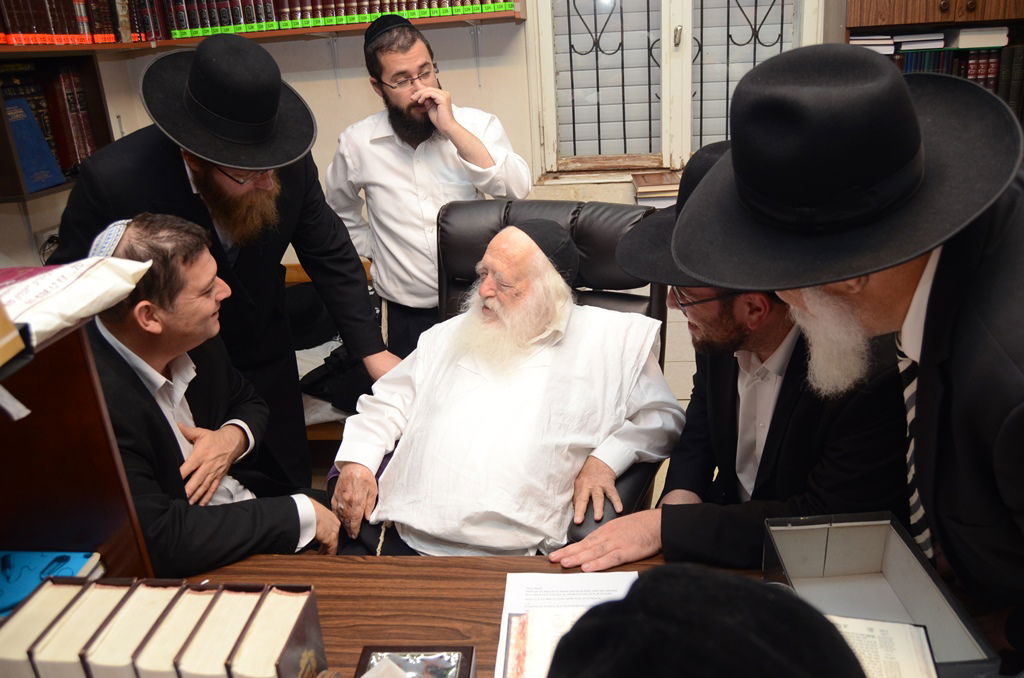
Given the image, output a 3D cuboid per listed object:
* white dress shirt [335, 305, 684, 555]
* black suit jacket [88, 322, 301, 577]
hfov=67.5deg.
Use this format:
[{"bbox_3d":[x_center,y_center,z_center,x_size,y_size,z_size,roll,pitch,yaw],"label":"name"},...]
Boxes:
[{"bbox_3d":[0.049,0.197,1.541,0.660,0.580,0.450,1,19,17],"label":"white dress shirt"},{"bbox_3d":[-0.575,0.276,1.417,0.480,0.640,0.470,9,23,35],"label":"black suit jacket"}]

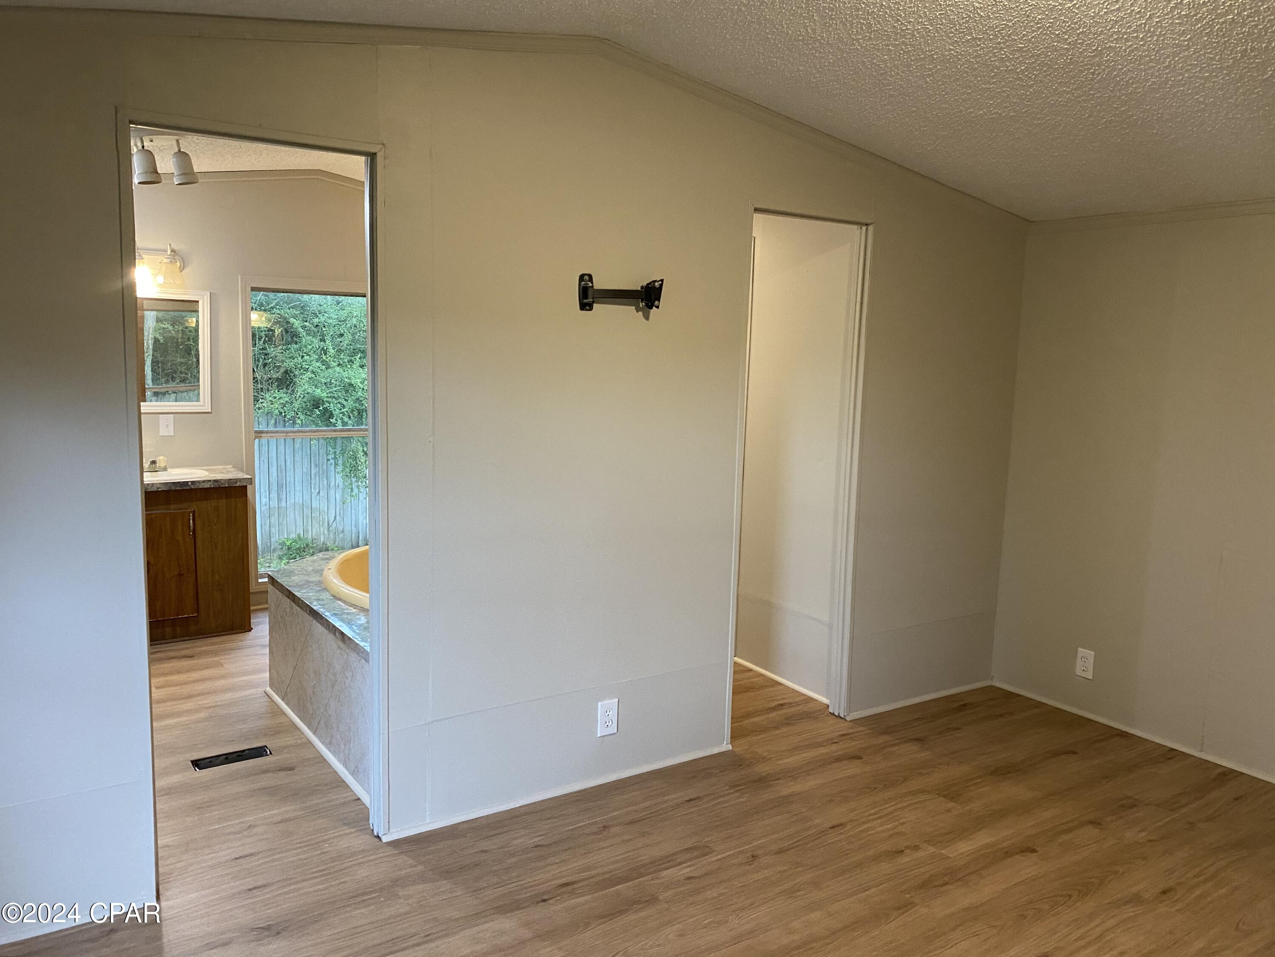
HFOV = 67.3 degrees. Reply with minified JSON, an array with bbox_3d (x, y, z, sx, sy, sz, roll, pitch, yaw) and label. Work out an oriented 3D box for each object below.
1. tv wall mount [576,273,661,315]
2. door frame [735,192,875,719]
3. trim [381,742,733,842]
[{"bbox_3d":[-0.058,-0.588,3.064,0.245,0.121,0.110,-3,8,-33],"label":"tv wall mount"},{"bbox_3d":[0.591,0.021,3.702,0.584,1.993,0.110,-3,8,-33],"label":"door frame"},{"bbox_3d":[-0.205,1.045,3.260,1.347,0.027,0.014,-3,8,-33],"label":"trim"}]

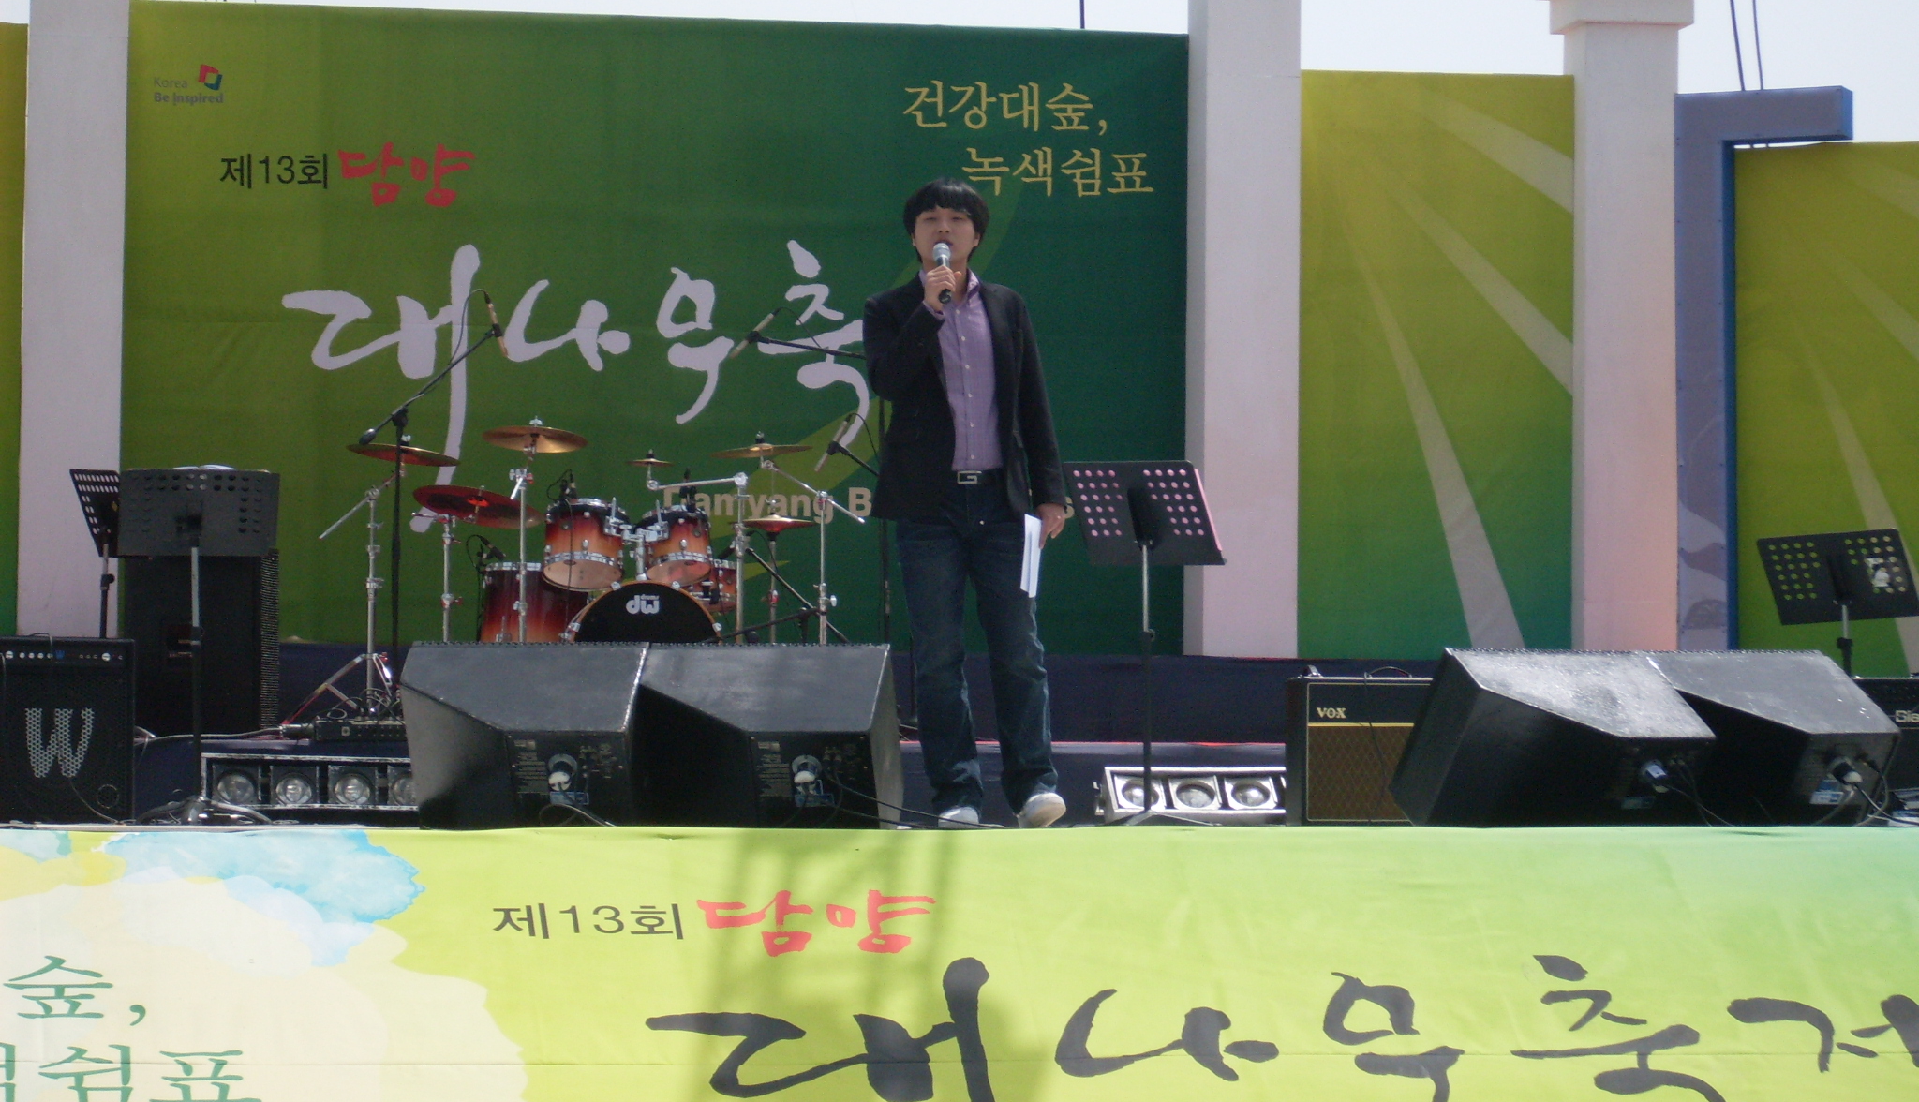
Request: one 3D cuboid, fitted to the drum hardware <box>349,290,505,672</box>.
[{"bbox_3d":[-1.974,-0.115,23.600,0.600,1.680,0.500,1,-2,-18],"label":"drum hardware"}]

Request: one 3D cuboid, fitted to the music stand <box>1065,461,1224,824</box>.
[{"bbox_3d":[0.545,0.274,18.600,0.480,1.080,0.430,-1,-2,25],"label":"music stand"}]

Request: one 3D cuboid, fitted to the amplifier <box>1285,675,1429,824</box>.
[{"bbox_3d":[1.277,0.599,18.850,0.530,0.450,0.250,1,-2,-9],"label":"amplifier"}]

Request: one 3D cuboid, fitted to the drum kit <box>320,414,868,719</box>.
[{"bbox_3d":[-1.412,0.119,24.400,2.120,1.280,1.550,1,-2,-7],"label":"drum kit"}]

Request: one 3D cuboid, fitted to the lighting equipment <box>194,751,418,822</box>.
[{"bbox_3d":[-1.921,0.716,19.100,0.740,0.215,0.200,1,-2,-9],"label":"lighting equipment"}]

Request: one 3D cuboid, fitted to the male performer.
[{"bbox_3d":[0.021,-0.131,17.250,0.550,1.760,0.380,1,-2,-3],"label":"male performer"}]

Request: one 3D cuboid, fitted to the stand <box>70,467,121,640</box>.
[{"bbox_3d":[-2.800,0.180,20.800,0.420,0.920,0.470,1,-2,-21],"label":"stand"}]

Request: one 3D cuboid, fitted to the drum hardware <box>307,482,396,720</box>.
[{"bbox_3d":[-2.267,0.223,23.800,0.450,0.980,0.450,1,-2,-9],"label":"drum hardware"}]

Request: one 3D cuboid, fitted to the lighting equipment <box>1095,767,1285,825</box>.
[{"bbox_3d":[0.790,0.751,19.300,0.740,0.190,0.200,1,-16,-9],"label":"lighting equipment"}]

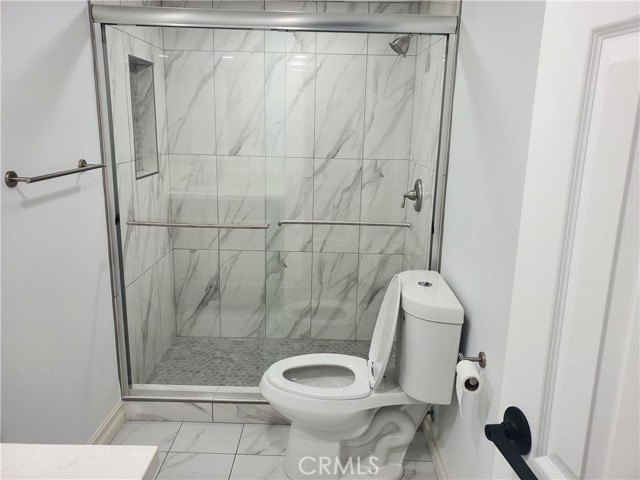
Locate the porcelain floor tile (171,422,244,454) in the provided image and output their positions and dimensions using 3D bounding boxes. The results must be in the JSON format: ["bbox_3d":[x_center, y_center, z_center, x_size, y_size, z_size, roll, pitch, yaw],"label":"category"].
[{"bbox_3d":[-0.532,0.945,2.285,0.305,0.011,0.230,1,13,0],"label":"porcelain floor tile"}]

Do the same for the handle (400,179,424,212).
[{"bbox_3d":[0.505,-0.245,2.668,0.106,0.178,0.172,1,13,0],"label":"handle"}]

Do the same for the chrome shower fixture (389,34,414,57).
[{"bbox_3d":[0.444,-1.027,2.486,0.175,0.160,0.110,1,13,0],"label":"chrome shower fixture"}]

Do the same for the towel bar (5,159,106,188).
[{"bbox_3d":[-0.916,-0.242,1.714,0.083,0.053,0.520,1,13,0],"label":"towel bar"}]

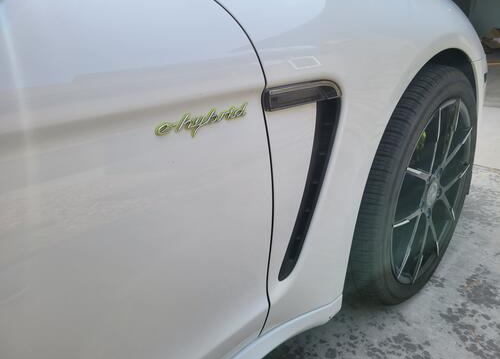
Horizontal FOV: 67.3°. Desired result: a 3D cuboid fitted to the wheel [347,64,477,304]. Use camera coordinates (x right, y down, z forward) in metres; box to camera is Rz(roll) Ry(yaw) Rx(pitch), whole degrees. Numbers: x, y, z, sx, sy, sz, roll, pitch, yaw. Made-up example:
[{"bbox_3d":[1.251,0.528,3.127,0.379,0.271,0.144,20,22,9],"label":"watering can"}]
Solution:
[{"bbox_3d":[0.471,0.016,1.197,0.710,0.710,0.260,-22,29,-40],"label":"wheel"}]

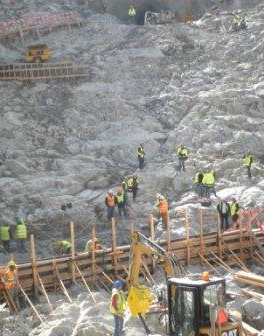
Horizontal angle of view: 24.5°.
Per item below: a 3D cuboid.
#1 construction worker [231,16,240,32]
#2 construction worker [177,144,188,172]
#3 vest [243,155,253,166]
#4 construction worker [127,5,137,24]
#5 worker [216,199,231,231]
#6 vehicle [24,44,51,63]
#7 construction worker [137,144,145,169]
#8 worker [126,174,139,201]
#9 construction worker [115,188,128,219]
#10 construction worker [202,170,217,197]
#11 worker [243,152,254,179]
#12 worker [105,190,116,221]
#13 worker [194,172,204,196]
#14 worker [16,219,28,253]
[{"bbox_3d":[9.277,-12.774,54.000,0.600,1.420,0.600,-1,6,18],"label":"construction worker"},{"bbox_3d":[3.175,-0.619,37.648,0.600,1.760,0.420,-1,11,0],"label":"construction worker"},{"bbox_3d":[7.558,-0.455,39.531,0.340,0.700,0.550,-11,15,-43],"label":"vest"},{"bbox_3d":[0.000,-14.322,56.847,0.580,1.770,0.380,-1,11,0],"label":"construction worker"},{"bbox_3d":[4.993,2.540,32.941,0.620,1.770,0.380,1,11,9],"label":"worker"},{"bbox_3d":[-8.440,-10.241,54.500,2.200,1.600,3.000,-4,6,-9],"label":"vehicle"},{"bbox_3d":[0.622,-0.773,41.600,0.450,1.740,0.520,0,7,25],"label":"construction worker"},{"bbox_3d":[0.094,1.229,38.032,0.580,1.750,0.420,8,14,39],"label":"worker"},{"bbox_3d":[-0.598,1.993,34.635,0.580,1.760,0.380,1,11,9],"label":"construction worker"},{"bbox_3d":[4.702,0.979,37.000,0.620,1.730,0.450,-2,6,6],"label":"construction worker"},{"bbox_3d":[7.546,-0.142,39.300,0.550,1.740,0.420,1,7,30],"label":"worker"},{"bbox_3d":[-1.194,2.121,34.263,0.580,1.760,0.380,-3,11,-12],"label":"worker"},{"bbox_3d":[4.128,0.960,37.200,0.550,1.680,0.450,2,8,37],"label":"worker"},{"bbox_3d":[-5.590,3.430,31.000,0.580,1.770,0.420,-2,6,6],"label":"worker"}]

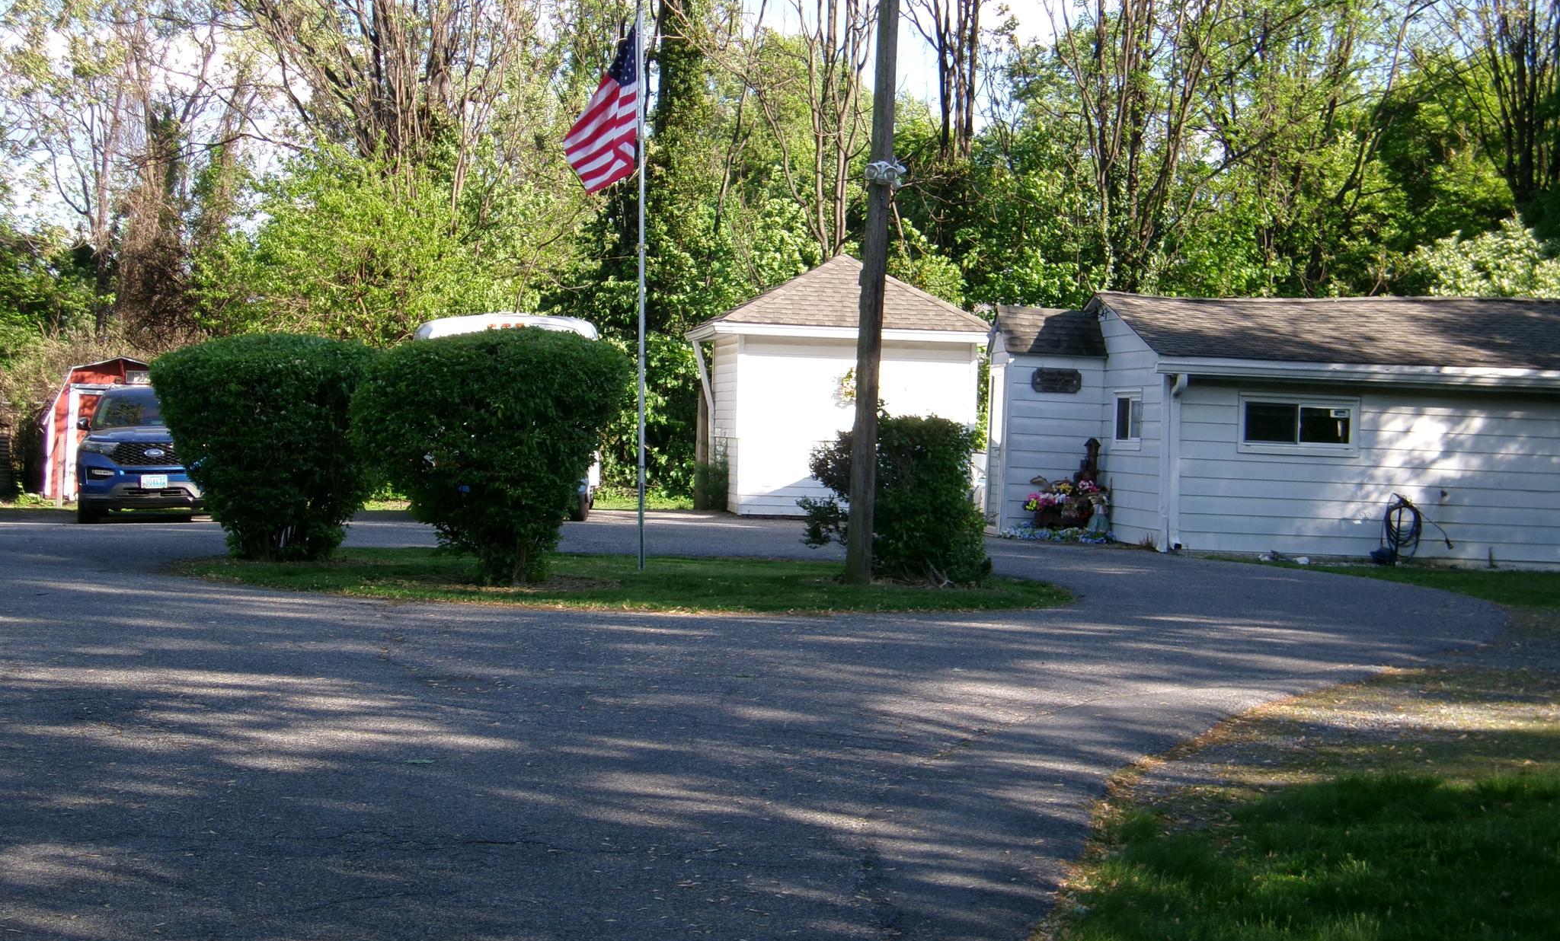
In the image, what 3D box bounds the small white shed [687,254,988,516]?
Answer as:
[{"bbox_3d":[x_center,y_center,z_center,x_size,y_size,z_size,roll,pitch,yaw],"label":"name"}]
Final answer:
[{"bbox_3d":[0.841,-1.239,46.800,3.900,3.800,3.900,2,1,-6],"label":"small white shed"}]

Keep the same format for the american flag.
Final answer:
[{"bbox_3d":[-1.822,-3.664,32.200,0.780,1.680,0.350,2,1,-6],"label":"american flag"}]

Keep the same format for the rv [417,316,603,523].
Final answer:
[{"bbox_3d":[-3.858,-0.768,45.700,2.450,2.850,6.600,2,1,-3],"label":"rv"}]

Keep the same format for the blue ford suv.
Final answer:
[{"bbox_3d":[-8.365,-0.235,42.000,2.080,1.780,5.050,2,1,-12],"label":"blue ford suv"}]

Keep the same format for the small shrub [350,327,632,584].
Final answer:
[{"bbox_3d":[-2.641,-0.140,28.900,2.550,2.360,2.350,2,1,-5],"label":"small shrub"}]

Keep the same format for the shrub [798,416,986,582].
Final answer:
[{"bbox_3d":[1.146,0.273,31.400,1.880,1.700,1.700,2,1,2],"label":"shrub"}]

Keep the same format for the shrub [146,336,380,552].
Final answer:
[{"bbox_3d":[-5.272,-0.256,32.300,2.360,2.300,2.250,2,1,-9],"label":"shrub"}]

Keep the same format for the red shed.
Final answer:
[{"bbox_3d":[-10.918,-0.701,52.739,2.450,2.330,2.900,2,1,-7],"label":"red shed"}]

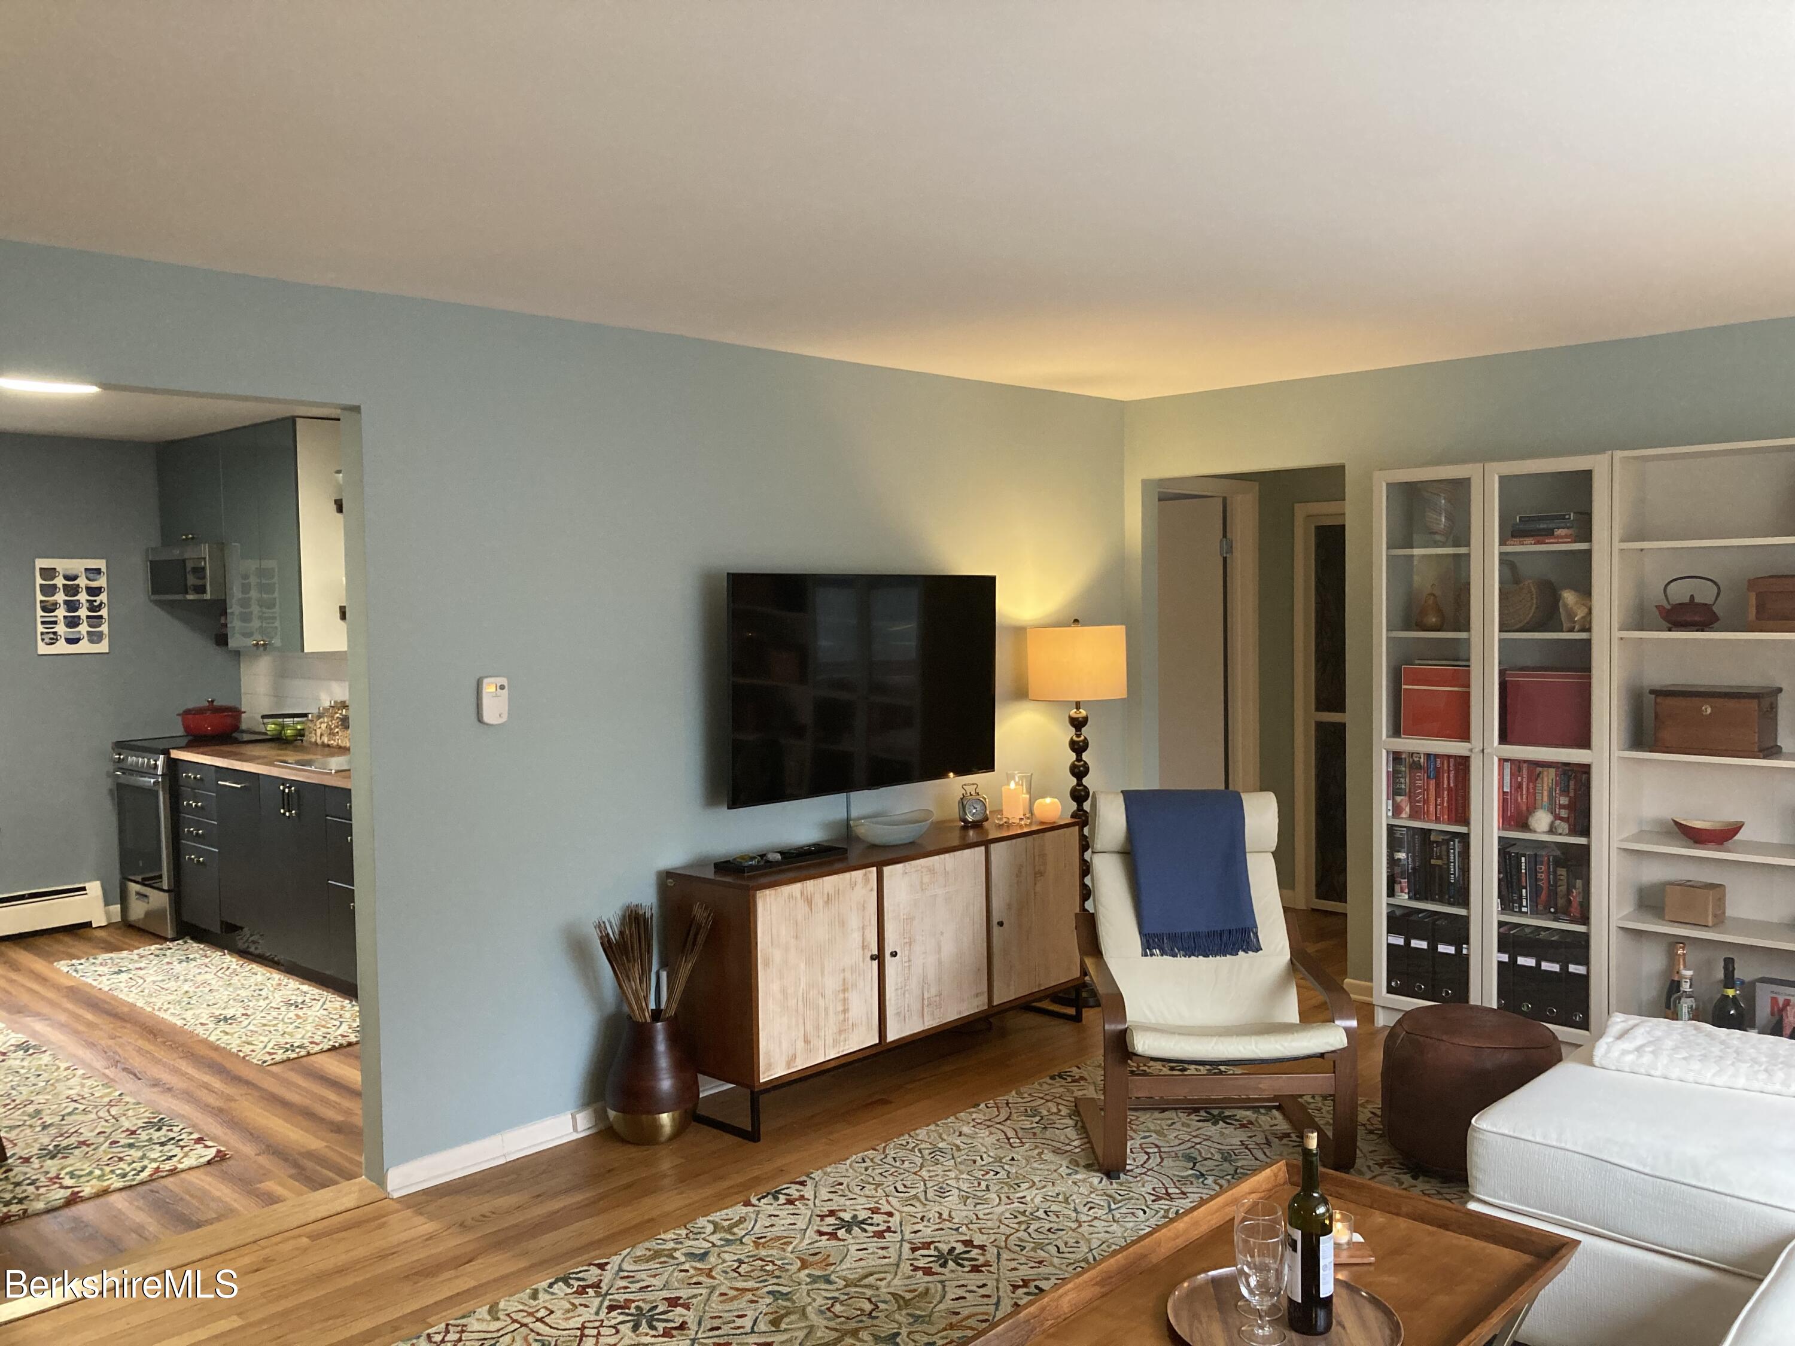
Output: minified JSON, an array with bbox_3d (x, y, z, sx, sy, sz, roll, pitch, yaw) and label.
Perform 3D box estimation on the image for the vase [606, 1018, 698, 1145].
[{"bbox_3d":[-0.729,1.204,4.325,0.279,0.367,0.279,-1,3,0],"label":"vase"}]

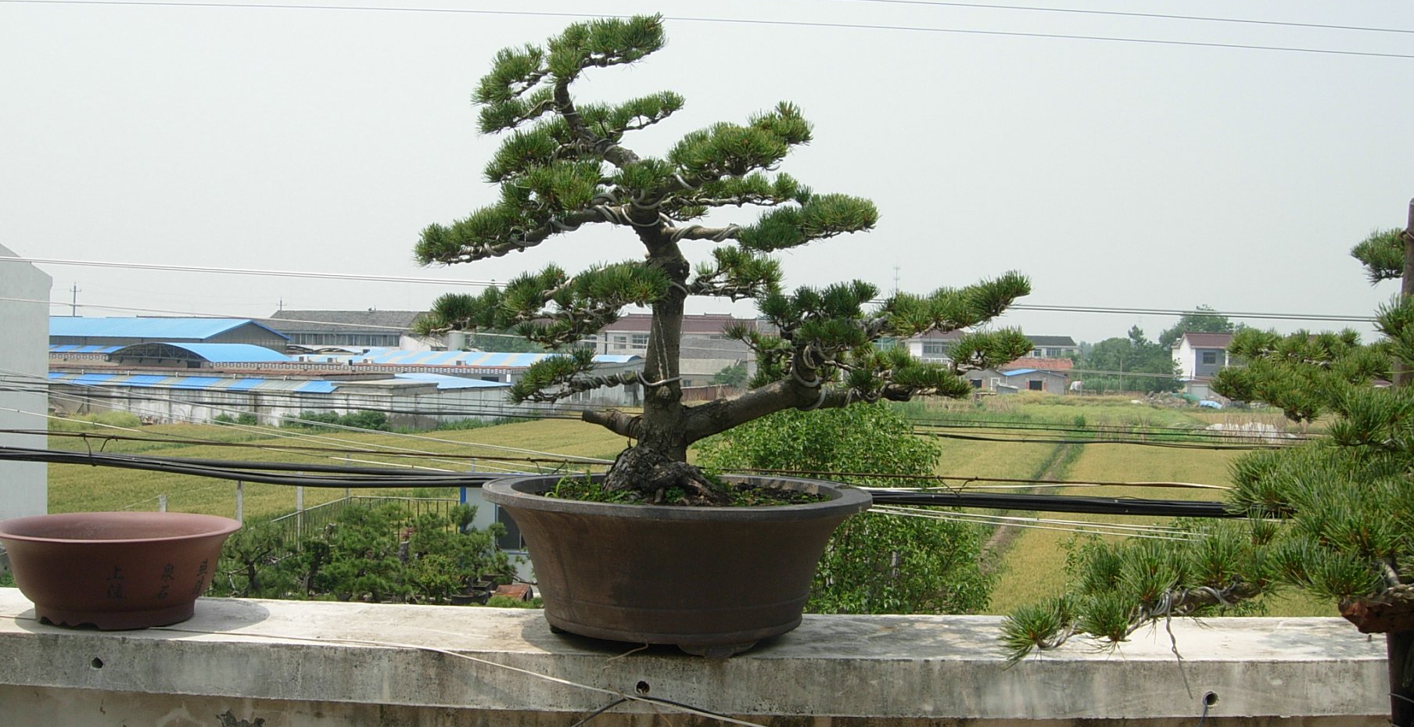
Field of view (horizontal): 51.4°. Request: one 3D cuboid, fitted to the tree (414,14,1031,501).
[{"bbox_3d":[0.026,-0.178,2.470,1.030,0.820,0.660,0,0,0],"label":"tree"}]

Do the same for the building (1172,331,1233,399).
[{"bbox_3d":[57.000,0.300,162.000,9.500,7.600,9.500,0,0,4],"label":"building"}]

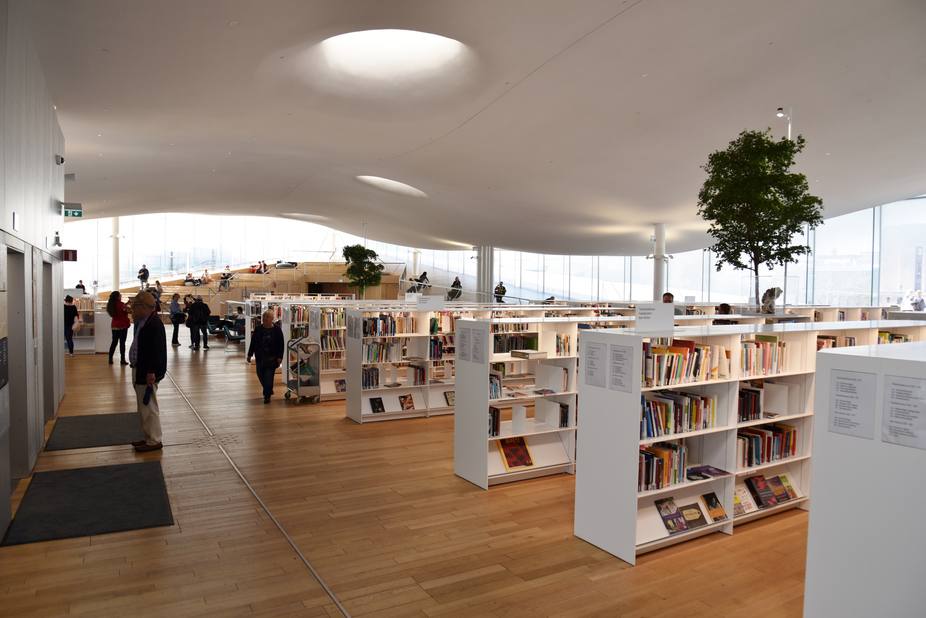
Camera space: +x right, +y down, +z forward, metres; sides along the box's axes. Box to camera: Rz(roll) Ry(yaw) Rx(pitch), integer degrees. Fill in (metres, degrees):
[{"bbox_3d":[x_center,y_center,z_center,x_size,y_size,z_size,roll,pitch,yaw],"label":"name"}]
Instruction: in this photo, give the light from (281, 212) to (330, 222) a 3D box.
[{"bbox_3d":[-8.927,-5.186,35.000,2.700,0.450,2.500,0,2,-14],"label":"light"}]

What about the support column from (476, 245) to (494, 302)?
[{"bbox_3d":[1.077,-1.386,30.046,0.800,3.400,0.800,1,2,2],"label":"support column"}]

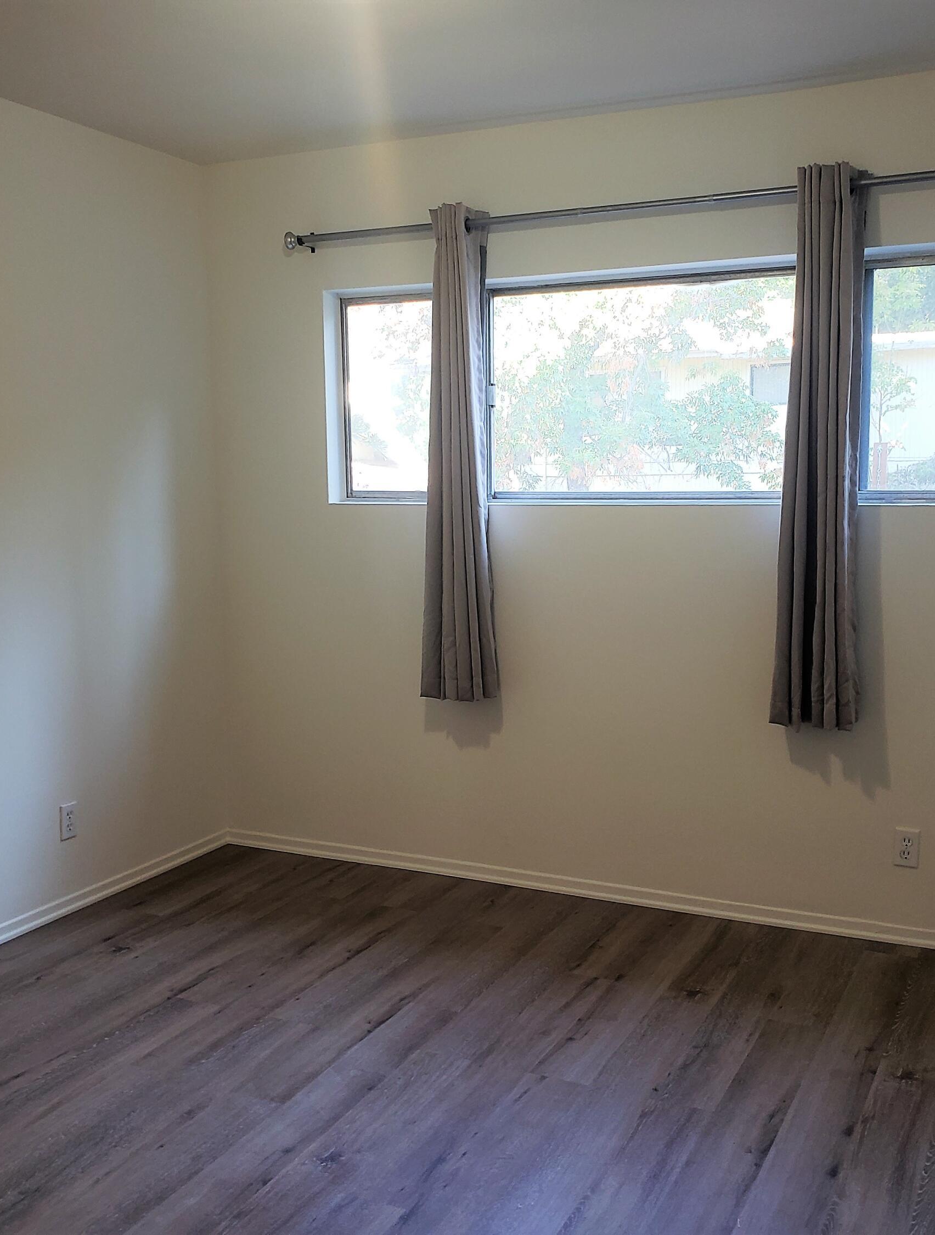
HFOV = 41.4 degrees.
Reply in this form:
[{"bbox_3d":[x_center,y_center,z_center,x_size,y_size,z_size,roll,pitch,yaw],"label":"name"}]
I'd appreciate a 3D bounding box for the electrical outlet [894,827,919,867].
[{"bbox_3d":[1.275,0.671,3.590,0.070,0.115,0.010,3,7,25],"label":"electrical outlet"}]

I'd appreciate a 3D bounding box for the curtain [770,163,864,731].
[{"bbox_3d":[0.997,-0.461,3.504,0.233,1.567,0.146,3,7,25],"label":"curtain"}]

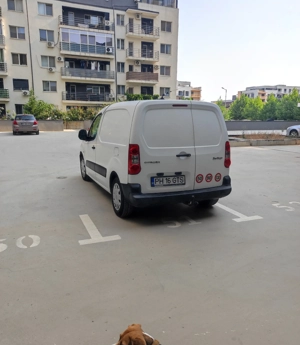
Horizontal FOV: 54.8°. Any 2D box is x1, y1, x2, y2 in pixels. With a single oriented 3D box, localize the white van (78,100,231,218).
[{"bbox_3d":[-0.228,-0.497,5.973,1.840,1.820,4.380,-4,12,-22],"label":"white van"}]

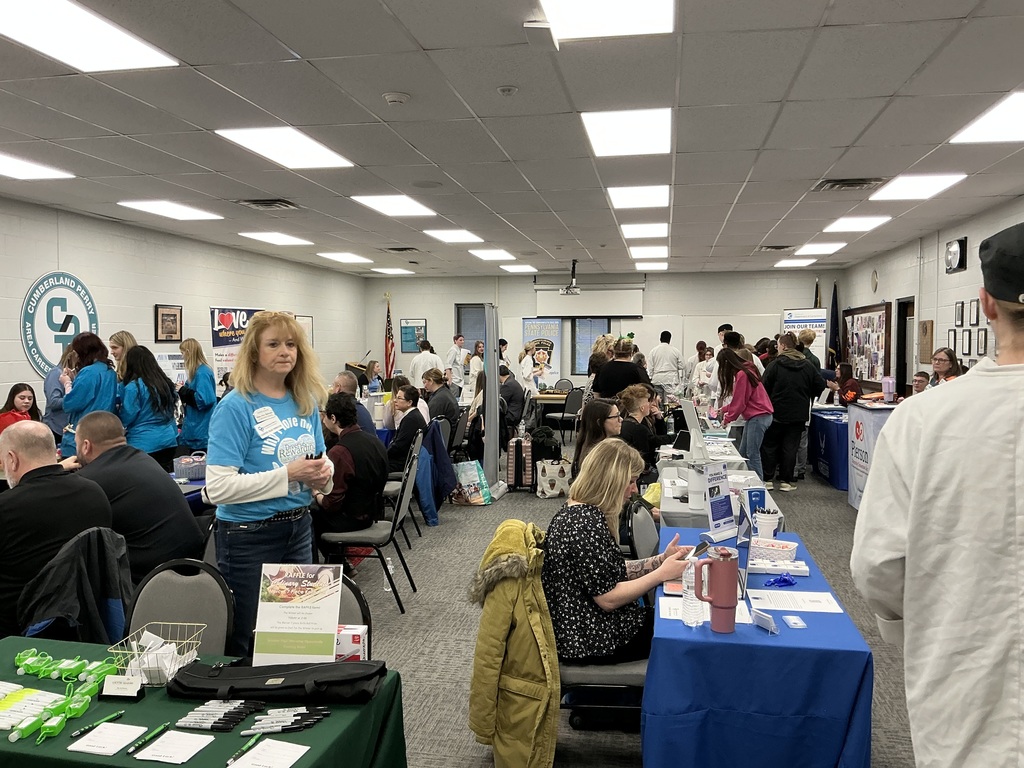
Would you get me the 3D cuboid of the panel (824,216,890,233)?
[{"bbox_3d":[4.105,-1.906,9.883,0.570,0.050,1.160,1,3,11],"label":"panel"}]

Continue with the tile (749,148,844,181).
[{"bbox_3d":[2.211,-1.724,6.514,0.605,0.025,1.210,1,3,11],"label":"tile"}]

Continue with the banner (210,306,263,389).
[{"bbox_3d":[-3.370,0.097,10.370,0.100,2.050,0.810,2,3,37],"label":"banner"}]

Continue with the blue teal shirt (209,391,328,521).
[{"bbox_3d":[-0.895,0.264,3.020,0.290,0.510,0.460,3,4,43],"label":"blue teal shirt"}]

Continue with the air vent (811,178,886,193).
[{"bbox_3d":[2.974,-1.753,7.308,0.590,0.050,0.590,1,3,11],"label":"air vent"}]

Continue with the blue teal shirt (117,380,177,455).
[{"bbox_3d":[-2.670,0.217,6.100,0.410,0.570,0.300,-2,3,-37],"label":"blue teal shirt"}]

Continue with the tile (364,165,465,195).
[{"bbox_3d":[-0.799,-1.775,7.160,0.610,0.025,1.200,1,3,11],"label":"tile"}]

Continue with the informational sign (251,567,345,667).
[{"bbox_3d":[-0.557,0.614,2.163,0.216,0.279,0.020,0,-15,4],"label":"informational sign"}]

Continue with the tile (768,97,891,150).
[{"bbox_3d":[1.994,-1.671,5.348,0.605,0.025,1.210,1,3,11],"label":"tile"}]

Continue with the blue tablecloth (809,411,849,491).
[{"bbox_3d":[4.000,0.783,9.649,0.650,0.740,1.500,1,3,11],"label":"blue tablecloth"}]

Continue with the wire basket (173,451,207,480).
[{"bbox_3d":[-2.080,0.534,5.500,0.240,0.160,0.230,2,3,40],"label":"wire basket"}]

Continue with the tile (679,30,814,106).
[{"bbox_3d":[1.190,-1.646,4.354,0.610,0.025,1.200,1,3,11],"label":"tile"}]

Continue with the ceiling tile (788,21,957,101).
[{"bbox_3d":[1.770,-1.604,4.164,0.610,0.030,1.220,1,3,11],"label":"ceiling tile"}]

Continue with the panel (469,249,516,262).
[{"bbox_3d":[-0.291,-2.031,13.086,0.590,0.060,1.190,1,3,11],"label":"panel"}]

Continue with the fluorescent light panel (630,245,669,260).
[{"bbox_3d":[2.119,-2.036,12.688,0.570,0.050,1.160,1,3,11],"label":"fluorescent light panel"}]

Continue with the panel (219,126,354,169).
[{"bbox_3d":[-1.607,-1.694,6.010,0.590,0.060,1.190,1,3,11],"label":"panel"}]

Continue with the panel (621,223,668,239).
[{"bbox_3d":[1.663,-1.907,10.232,0.600,0.070,1.200,1,3,11],"label":"panel"}]

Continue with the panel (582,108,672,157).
[{"bbox_3d":[0.802,-1.715,5.644,0.600,0.060,1.200,1,3,11],"label":"panel"}]

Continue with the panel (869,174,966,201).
[{"bbox_3d":[3.626,-1.761,7.479,0.590,0.060,1.190,1,3,11],"label":"panel"}]

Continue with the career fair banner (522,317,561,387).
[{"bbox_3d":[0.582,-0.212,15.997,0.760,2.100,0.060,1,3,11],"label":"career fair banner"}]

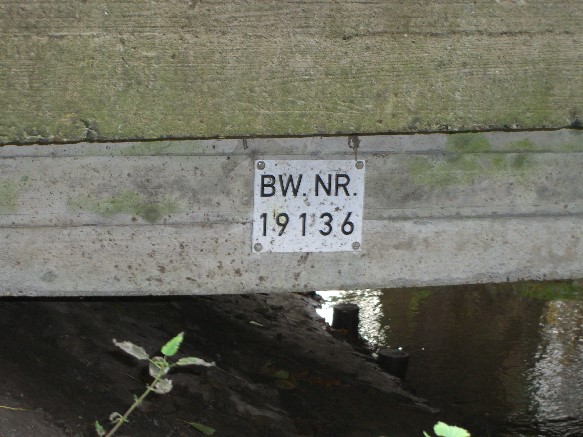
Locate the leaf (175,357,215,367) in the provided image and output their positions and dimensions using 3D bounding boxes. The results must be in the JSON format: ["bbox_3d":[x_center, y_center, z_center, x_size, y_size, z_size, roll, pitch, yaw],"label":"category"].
[{"bbox_3d":[-0.147,0.216,2.420,0.060,0.014,0.025,1,9,0],"label":"leaf"}]

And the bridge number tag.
[{"bbox_3d":[0.033,-0.022,2.964,0.210,0.172,0.005,0,9,-14],"label":"bridge number tag"}]

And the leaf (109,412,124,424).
[{"bbox_3d":[-0.265,0.303,2.420,0.024,0.017,0.020,1,9,0],"label":"leaf"}]

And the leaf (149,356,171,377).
[{"bbox_3d":[-0.200,0.224,2.420,0.033,0.028,0.020,1,9,0],"label":"leaf"}]

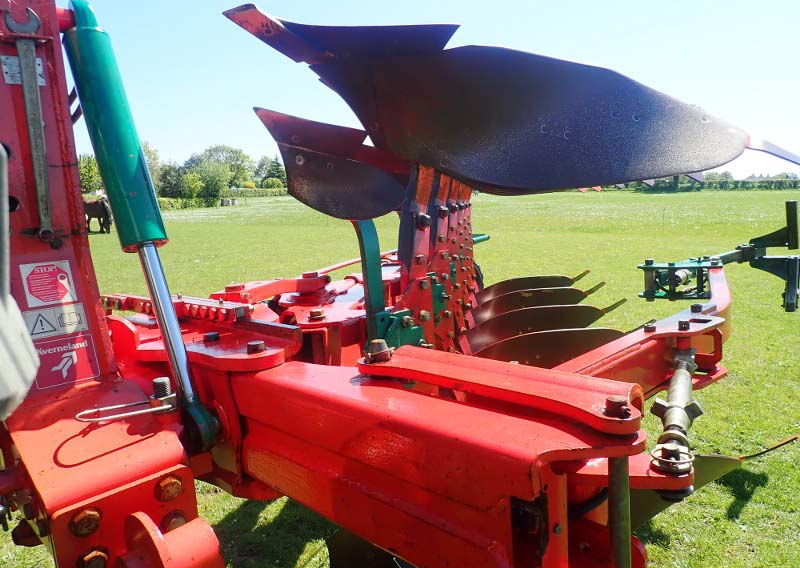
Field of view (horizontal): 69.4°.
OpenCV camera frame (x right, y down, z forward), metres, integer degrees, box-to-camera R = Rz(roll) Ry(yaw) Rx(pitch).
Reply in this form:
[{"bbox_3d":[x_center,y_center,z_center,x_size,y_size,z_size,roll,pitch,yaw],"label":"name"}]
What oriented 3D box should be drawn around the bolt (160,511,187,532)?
[{"bbox_3d":[-0.388,0.415,1.000,0.024,0.048,0.048,7,12,43],"label":"bolt"}]

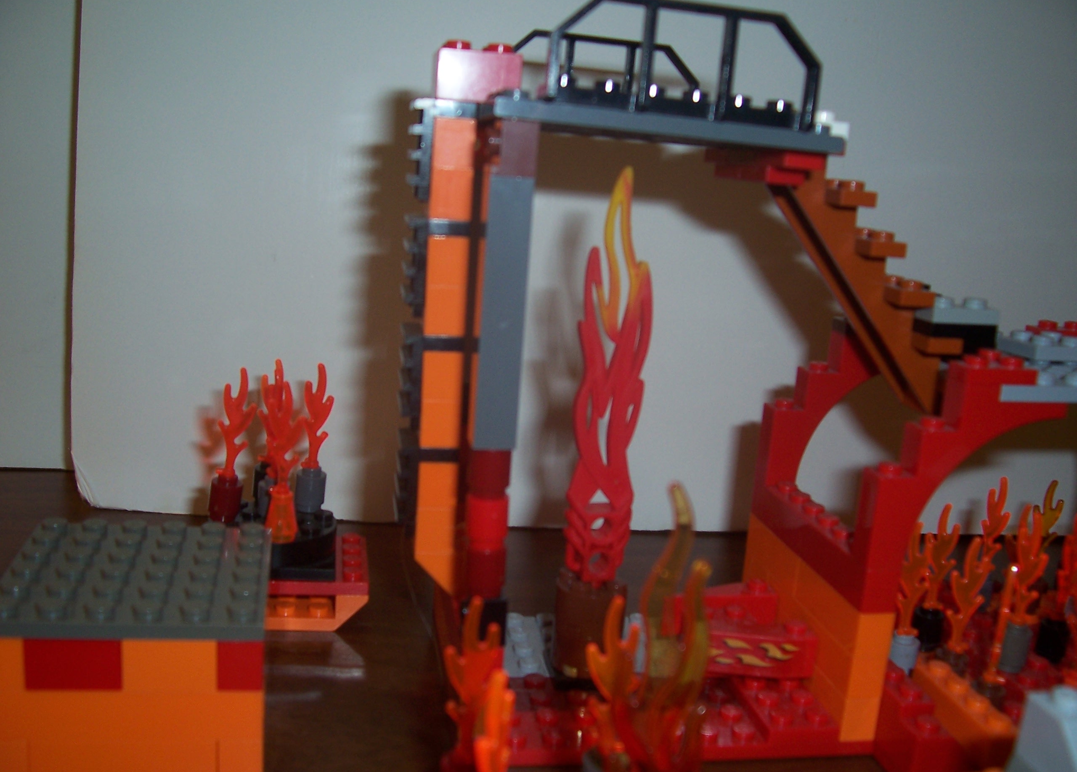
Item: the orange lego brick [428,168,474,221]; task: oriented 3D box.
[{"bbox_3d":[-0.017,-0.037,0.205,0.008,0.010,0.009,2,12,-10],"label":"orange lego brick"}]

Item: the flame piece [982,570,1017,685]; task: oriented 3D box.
[{"bbox_3d":[0.097,0.050,0.222,0.005,0.026,0.009,10,13,28],"label":"flame piece"}]

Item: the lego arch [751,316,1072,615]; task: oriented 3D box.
[{"bbox_3d":[0.082,0.016,0.245,0.040,0.050,0.064,2,12,-9],"label":"lego arch"}]

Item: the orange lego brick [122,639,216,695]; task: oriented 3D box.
[{"bbox_3d":[-0.064,0.046,0.184,0.016,0.010,0.010,2,12,-13],"label":"orange lego brick"}]

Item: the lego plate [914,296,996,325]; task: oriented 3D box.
[{"bbox_3d":[0.089,-0.016,0.225,0.015,0.005,0.008,2,12,-10],"label":"lego plate"}]

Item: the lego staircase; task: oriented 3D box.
[{"bbox_3d":[0.064,-0.023,0.231,0.051,0.054,0.032,2,12,-10],"label":"lego staircase"}]

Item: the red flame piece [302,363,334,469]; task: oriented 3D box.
[{"bbox_3d":[-0.056,0.008,0.269,0.009,0.028,0.004,1,12,-12],"label":"red flame piece"}]

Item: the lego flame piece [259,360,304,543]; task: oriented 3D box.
[{"bbox_3d":[-0.063,0.016,0.258,0.011,0.045,0.009,3,11,-6],"label":"lego flame piece"}]

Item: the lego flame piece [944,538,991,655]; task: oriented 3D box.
[{"bbox_3d":[0.095,0.047,0.235,0.009,0.027,0.005,9,12,24],"label":"lego flame piece"}]

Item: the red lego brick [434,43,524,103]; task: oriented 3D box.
[{"bbox_3d":[-0.012,-0.059,0.202,0.016,0.011,0.015,2,12,-10],"label":"red lego brick"}]

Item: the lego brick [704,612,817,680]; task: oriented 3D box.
[{"bbox_3d":[0.044,0.057,0.233,0.030,0.010,0.015,3,11,-5],"label":"lego brick"}]

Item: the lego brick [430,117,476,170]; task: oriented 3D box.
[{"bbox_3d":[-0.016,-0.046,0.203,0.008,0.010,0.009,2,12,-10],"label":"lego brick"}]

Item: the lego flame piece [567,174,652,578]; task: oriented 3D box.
[{"bbox_3d":[0.015,-0.002,0.224,0.015,0.088,0.007,1,12,-9],"label":"lego flame piece"}]

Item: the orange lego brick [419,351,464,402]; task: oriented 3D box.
[{"bbox_3d":[-0.020,-0.003,0.213,0.008,0.010,0.010,2,11,-10],"label":"orange lego brick"}]

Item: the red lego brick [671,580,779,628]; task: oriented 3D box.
[{"bbox_3d":[0.041,0.051,0.248,0.028,0.011,0.010,2,12,-10],"label":"red lego brick"}]

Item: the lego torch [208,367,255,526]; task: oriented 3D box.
[{"bbox_3d":[-0.076,0.014,0.260,0.012,0.038,0.008,0,13,-16],"label":"lego torch"}]

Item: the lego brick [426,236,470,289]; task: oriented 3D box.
[{"bbox_3d":[-0.018,-0.025,0.209,0.008,0.010,0.010,2,11,-10],"label":"lego brick"}]

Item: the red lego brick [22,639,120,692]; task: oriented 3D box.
[{"bbox_3d":[-0.079,0.046,0.181,0.016,0.010,0.010,2,12,-13],"label":"red lego brick"}]

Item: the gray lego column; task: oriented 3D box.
[{"bbox_3d":[-0.006,-0.018,0.189,0.008,0.057,0.008,2,11,-10],"label":"gray lego column"}]

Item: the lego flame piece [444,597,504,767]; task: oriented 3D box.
[{"bbox_3d":[-0.010,0.045,0.161,0.009,0.026,0.004,3,12,-3],"label":"lego flame piece"}]

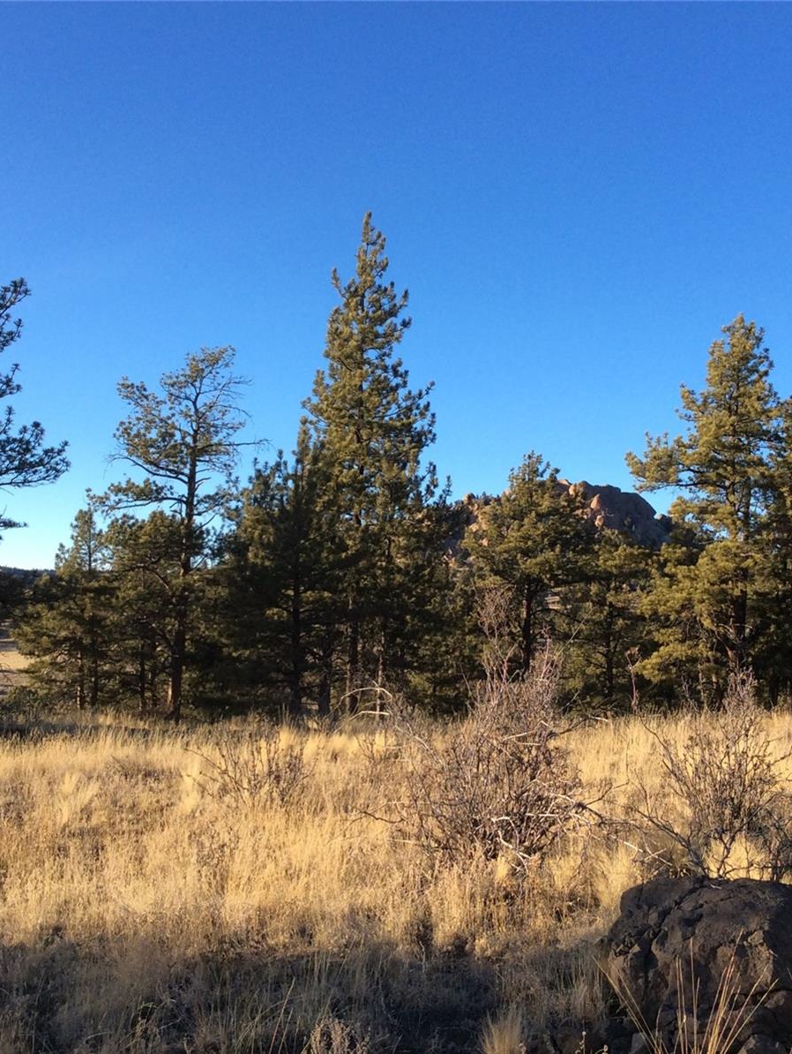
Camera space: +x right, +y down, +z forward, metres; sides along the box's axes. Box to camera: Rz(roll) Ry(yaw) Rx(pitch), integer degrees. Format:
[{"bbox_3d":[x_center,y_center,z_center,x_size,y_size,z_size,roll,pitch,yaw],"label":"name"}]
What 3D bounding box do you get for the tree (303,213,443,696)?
[{"bbox_3d":[-0.460,-1.369,26.500,2.740,9.950,2.740,1,-3,0],"label":"tree"}]

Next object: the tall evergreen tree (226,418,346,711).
[{"bbox_3d":[-1.924,0.743,22.500,2.050,4.940,2.050,1,-3,0],"label":"tall evergreen tree"}]

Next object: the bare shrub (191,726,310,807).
[{"bbox_3d":[-1.113,1.846,10.000,0.890,0.640,0.800,1,-3,0],"label":"bare shrub"}]

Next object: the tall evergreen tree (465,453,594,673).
[{"bbox_3d":[2.766,1.006,27.000,2.590,5.020,2.590,1,-3,0],"label":"tall evergreen tree"}]

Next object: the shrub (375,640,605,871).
[{"bbox_3d":[0.547,1.338,7.600,1.300,1.350,1.170,1,-3,0],"label":"shrub"}]

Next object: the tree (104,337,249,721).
[{"bbox_3d":[-3.735,0.065,22.000,2.380,6.210,2.380,1,-3,0],"label":"tree"}]

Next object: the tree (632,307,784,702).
[{"bbox_3d":[5.958,-0.370,25.000,2.920,7.230,2.920,1,-3,0],"label":"tree"}]

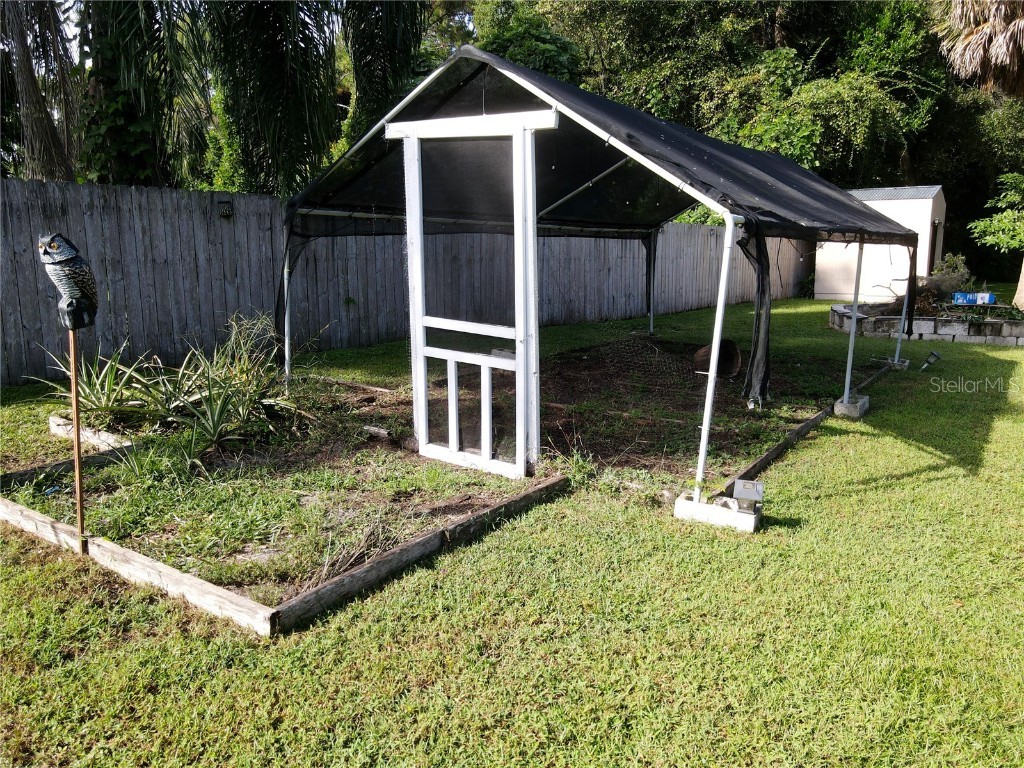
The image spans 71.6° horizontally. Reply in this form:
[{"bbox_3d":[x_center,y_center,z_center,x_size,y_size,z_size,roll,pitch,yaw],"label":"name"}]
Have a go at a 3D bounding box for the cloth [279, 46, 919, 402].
[{"bbox_3d":[1.547,-1.421,6.958,3.502,2.142,6.386,9,14,35],"label":"cloth"}]

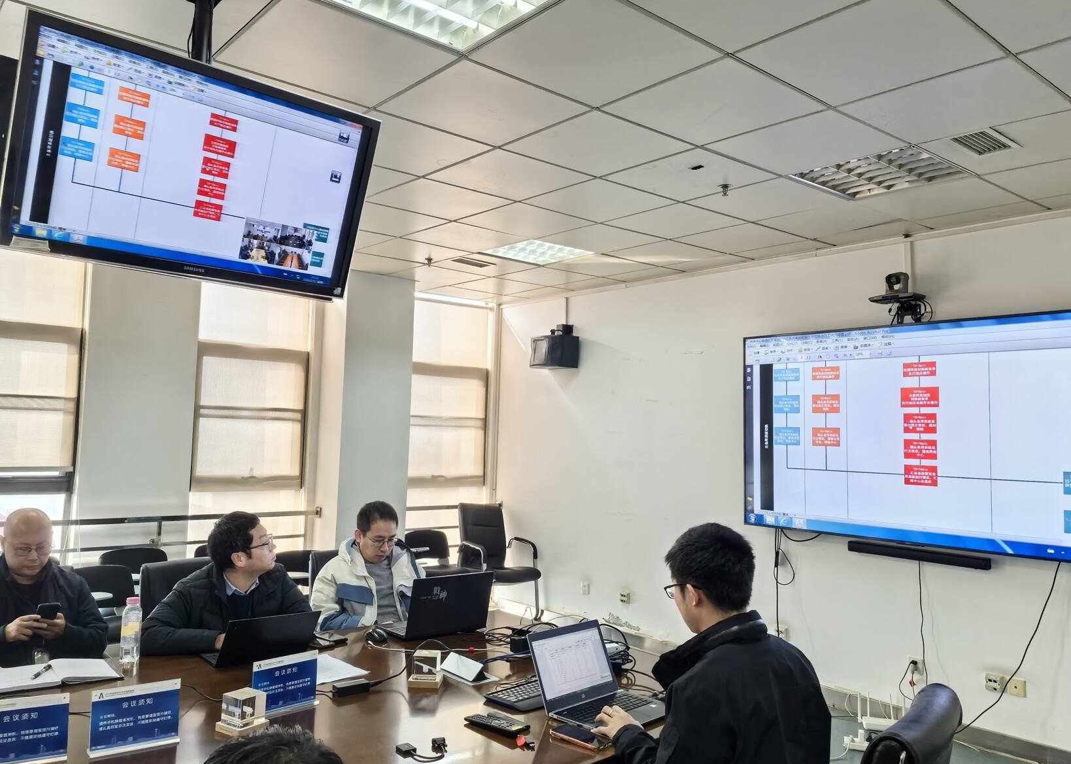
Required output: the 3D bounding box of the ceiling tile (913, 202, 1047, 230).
[{"bbox_3d":[2.349,-0.894,4.464,0.250,0.020,0.595,4,-4,-40],"label":"ceiling tile"}]

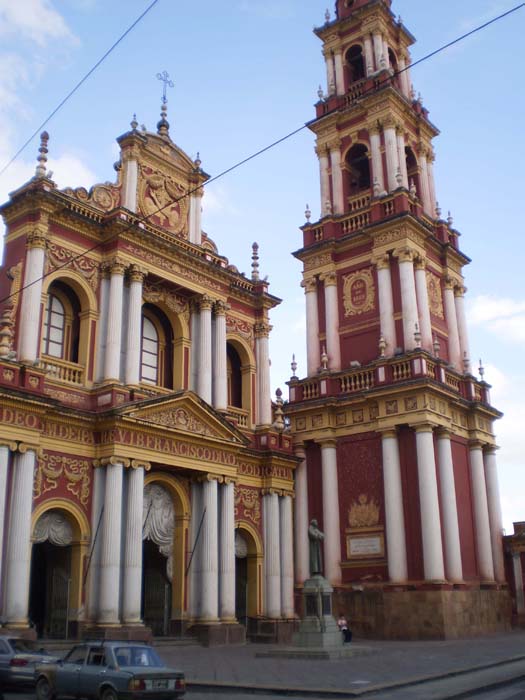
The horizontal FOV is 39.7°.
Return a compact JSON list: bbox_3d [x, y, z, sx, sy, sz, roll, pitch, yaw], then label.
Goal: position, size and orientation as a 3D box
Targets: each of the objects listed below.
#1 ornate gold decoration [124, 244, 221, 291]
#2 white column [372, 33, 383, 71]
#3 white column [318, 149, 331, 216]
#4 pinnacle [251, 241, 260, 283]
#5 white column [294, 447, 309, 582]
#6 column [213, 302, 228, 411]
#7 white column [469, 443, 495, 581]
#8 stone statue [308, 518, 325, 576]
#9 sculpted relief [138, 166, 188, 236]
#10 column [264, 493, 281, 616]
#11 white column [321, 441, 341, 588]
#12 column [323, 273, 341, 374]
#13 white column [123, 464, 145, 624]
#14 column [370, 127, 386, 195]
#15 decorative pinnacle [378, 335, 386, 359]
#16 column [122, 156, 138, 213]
[{"bbox_3d":[-4.896,-4.587,40.970,0.200,0.550,7.400,-16,-24,38],"label":"ornate gold decoration"},{"bbox_3d":[8.406,-21.245,51.868,0.673,3.720,0.673,-16,-24,38],"label":"white column"},{"bbox_3d":[4.359,-11.855,51.464,0.775,5.820,0.775,0,-19,0],"label":"white column"},{"bbox_3d":[-0.460,-5.694,47.123,0.530,2.900,0.530,0,-19,0],"label":"pinnacle"},{"bbox_3d":[2.407,10.135,44.583,1.020,8.350,1.020,0,-19,0],"label":"white column"},{"bbox_3d":[-2.285,0.284,40.767,0.775,6.499,0.775,0,-19,0],"label":"column"},{"bbox_3d":[12.516,9.169,41.559,0.940,7.998,0.940,-15,-24,37],"label":"white column"},{"bbox_3d":[2.203,8.209,30.265,0.720,2.402,0.720,-15,-24,37],"label":"stone statue"},{"bbox_3d":[-5.635,-8.319,41.591,0.350,3.464,3.864,-15,-23,37],"label":"sculpted relief"},{"bbox_3d":[0.609,11.107,39.914,0.778,6.841,0.778,-14,-22,36],"label":"column"},{"bbox_3d":[3.927,8.994,40.697,0.960,8.063,0.960,0,-19,0],"label":"white column"},{"bbox_3d":[4.181,-1.478,43.406,0.870,7.001,0.870,-1,-17,0],"label":"column"},{"bbox_3d":[-6.027,9.158,34.277,0.950,7.300,0.950,-16,-24,38],"label":"white column"},{"bbox_3d":[7.059,-11.426,44.813,0.737,5.368,0.737,-1,-17,0],"label":"column"},{"bbox_3d":[7.068,-0.230,42.741,0.439,1.514,0.439,0,-19,0],"label":"decorative pinnacle"},{"bbox_3d":[-7.198,-8.897,39.807,0.720,3.896,0.800,-15,-23,37],"label":"column"}]

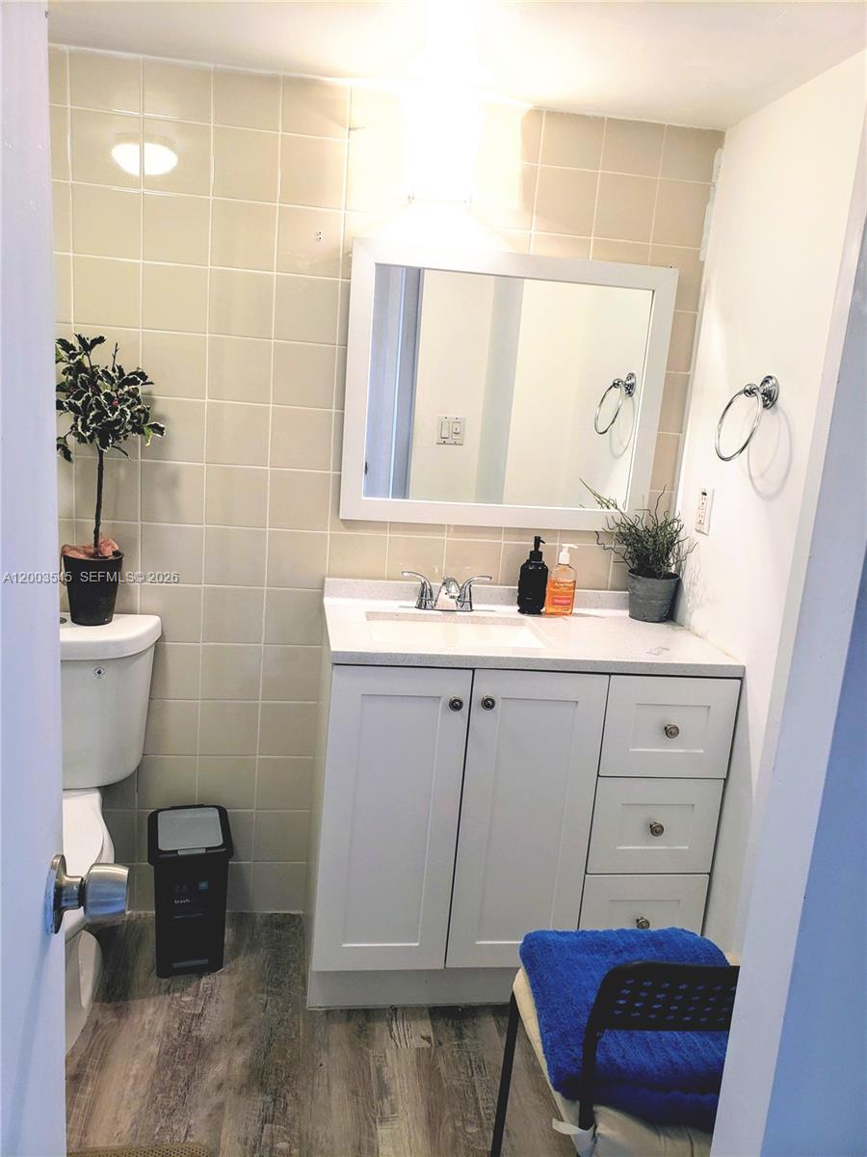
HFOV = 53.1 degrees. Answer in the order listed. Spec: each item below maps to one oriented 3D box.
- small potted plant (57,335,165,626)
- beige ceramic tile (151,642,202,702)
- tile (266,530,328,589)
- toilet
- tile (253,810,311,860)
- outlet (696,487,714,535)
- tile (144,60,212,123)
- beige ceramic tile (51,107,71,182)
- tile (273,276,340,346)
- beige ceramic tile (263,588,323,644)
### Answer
[{"bbox_3d":[-0.758,-0.217,2.001,0.263,0.658,0.215,2,12,-9],"label":"small potted plant"},{"bbox_3d":[-0.678,0.241,2.243,0.148,0.148,0.010,2,12,-9],"label":"beige ceramic tile"},{"bbox_3d":[-0.352,-0.046,2.228,0.152,0.152,0.010,3,12,-9],"label":"tile"},{"bbox_3d":[-0.874,0.567,1.883,0.446,0.853,0.690,2,12,-9],"label":"toilet"},{"bbox_3d":[-0.406,0.697,2.366,0.150,0.150,0.009,2,12,-9],"label":"tile"},{"bbox_3d":[0.666,-0.168,2.143,0.008,0.114,0.076,2,12,-9],"label":"outlet"},{"bbox_3d":[-0.570,-1.086,1.939,0.150,0.121,0.009,2,12,-9],"label":"tile"},{"bbox_3d":[-0.887,-0.971,1.933,0.152,0.152,0.010,2,12,-9],"label":"beige ceramic tile"},{"bbox_3d":[-0.305,-0.648,2.102,0.151,0.152,0.010,2,12,-9],"label":"tile"},{"bbox_3d":[-0.362,0.104,2.251,0.152,0.152,0.010,2,12,-9],"label":"beige ceramic tile"}]

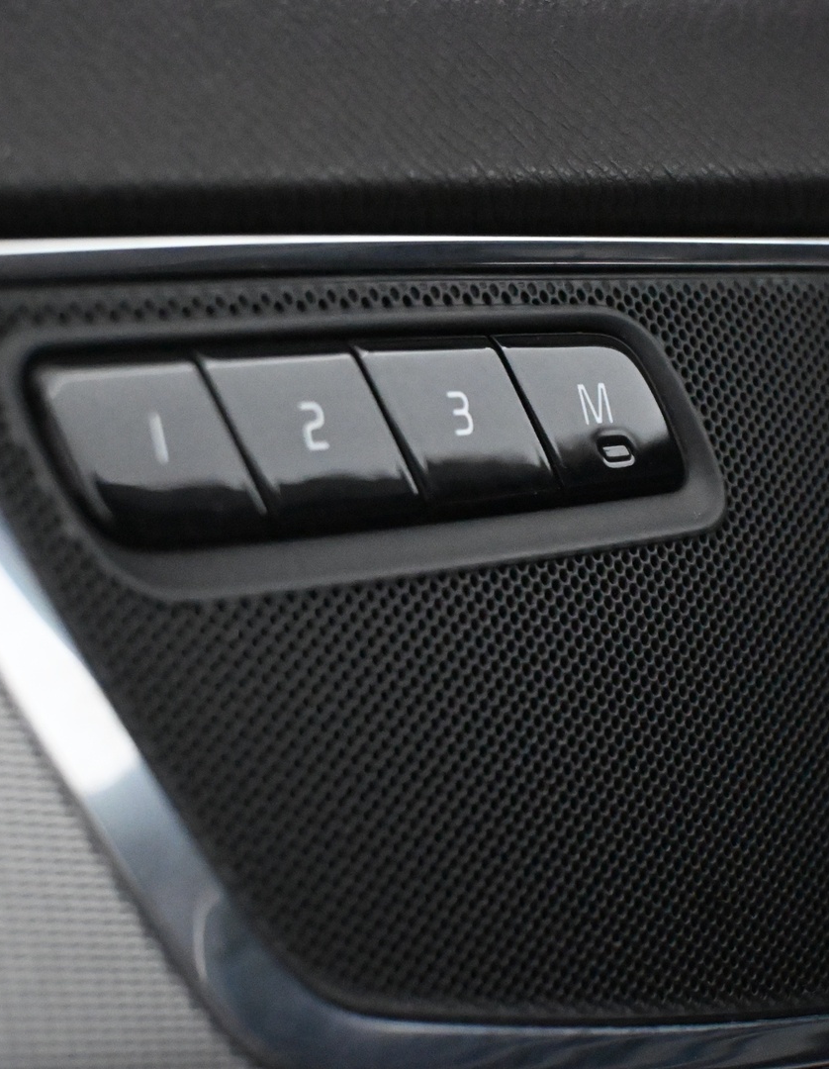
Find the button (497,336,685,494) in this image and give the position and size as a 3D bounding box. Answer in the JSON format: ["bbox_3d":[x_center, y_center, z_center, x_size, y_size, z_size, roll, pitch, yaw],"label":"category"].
[{"bbox_3d":[0.018,-0.013,0.285,0.024,0.018,0.007,-7,-5,-42],"label":"button"}]

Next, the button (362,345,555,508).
[{"bbox_3d":[0.003,-0.012,0.271,0.024,0.018,0.007,-7,-5,-42],"label":"button"}]

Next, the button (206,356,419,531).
[{"bbox_3d":[-0.012,-0.009,0.257,0.024,0.018,0.007,-7,-5,-42],"label":"button"}]

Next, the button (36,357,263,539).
[{"bbox_3d":[-0.026,-0.007,0.244,0.024,0.018,0.007,-7,-5,-42],"label":"button"}]

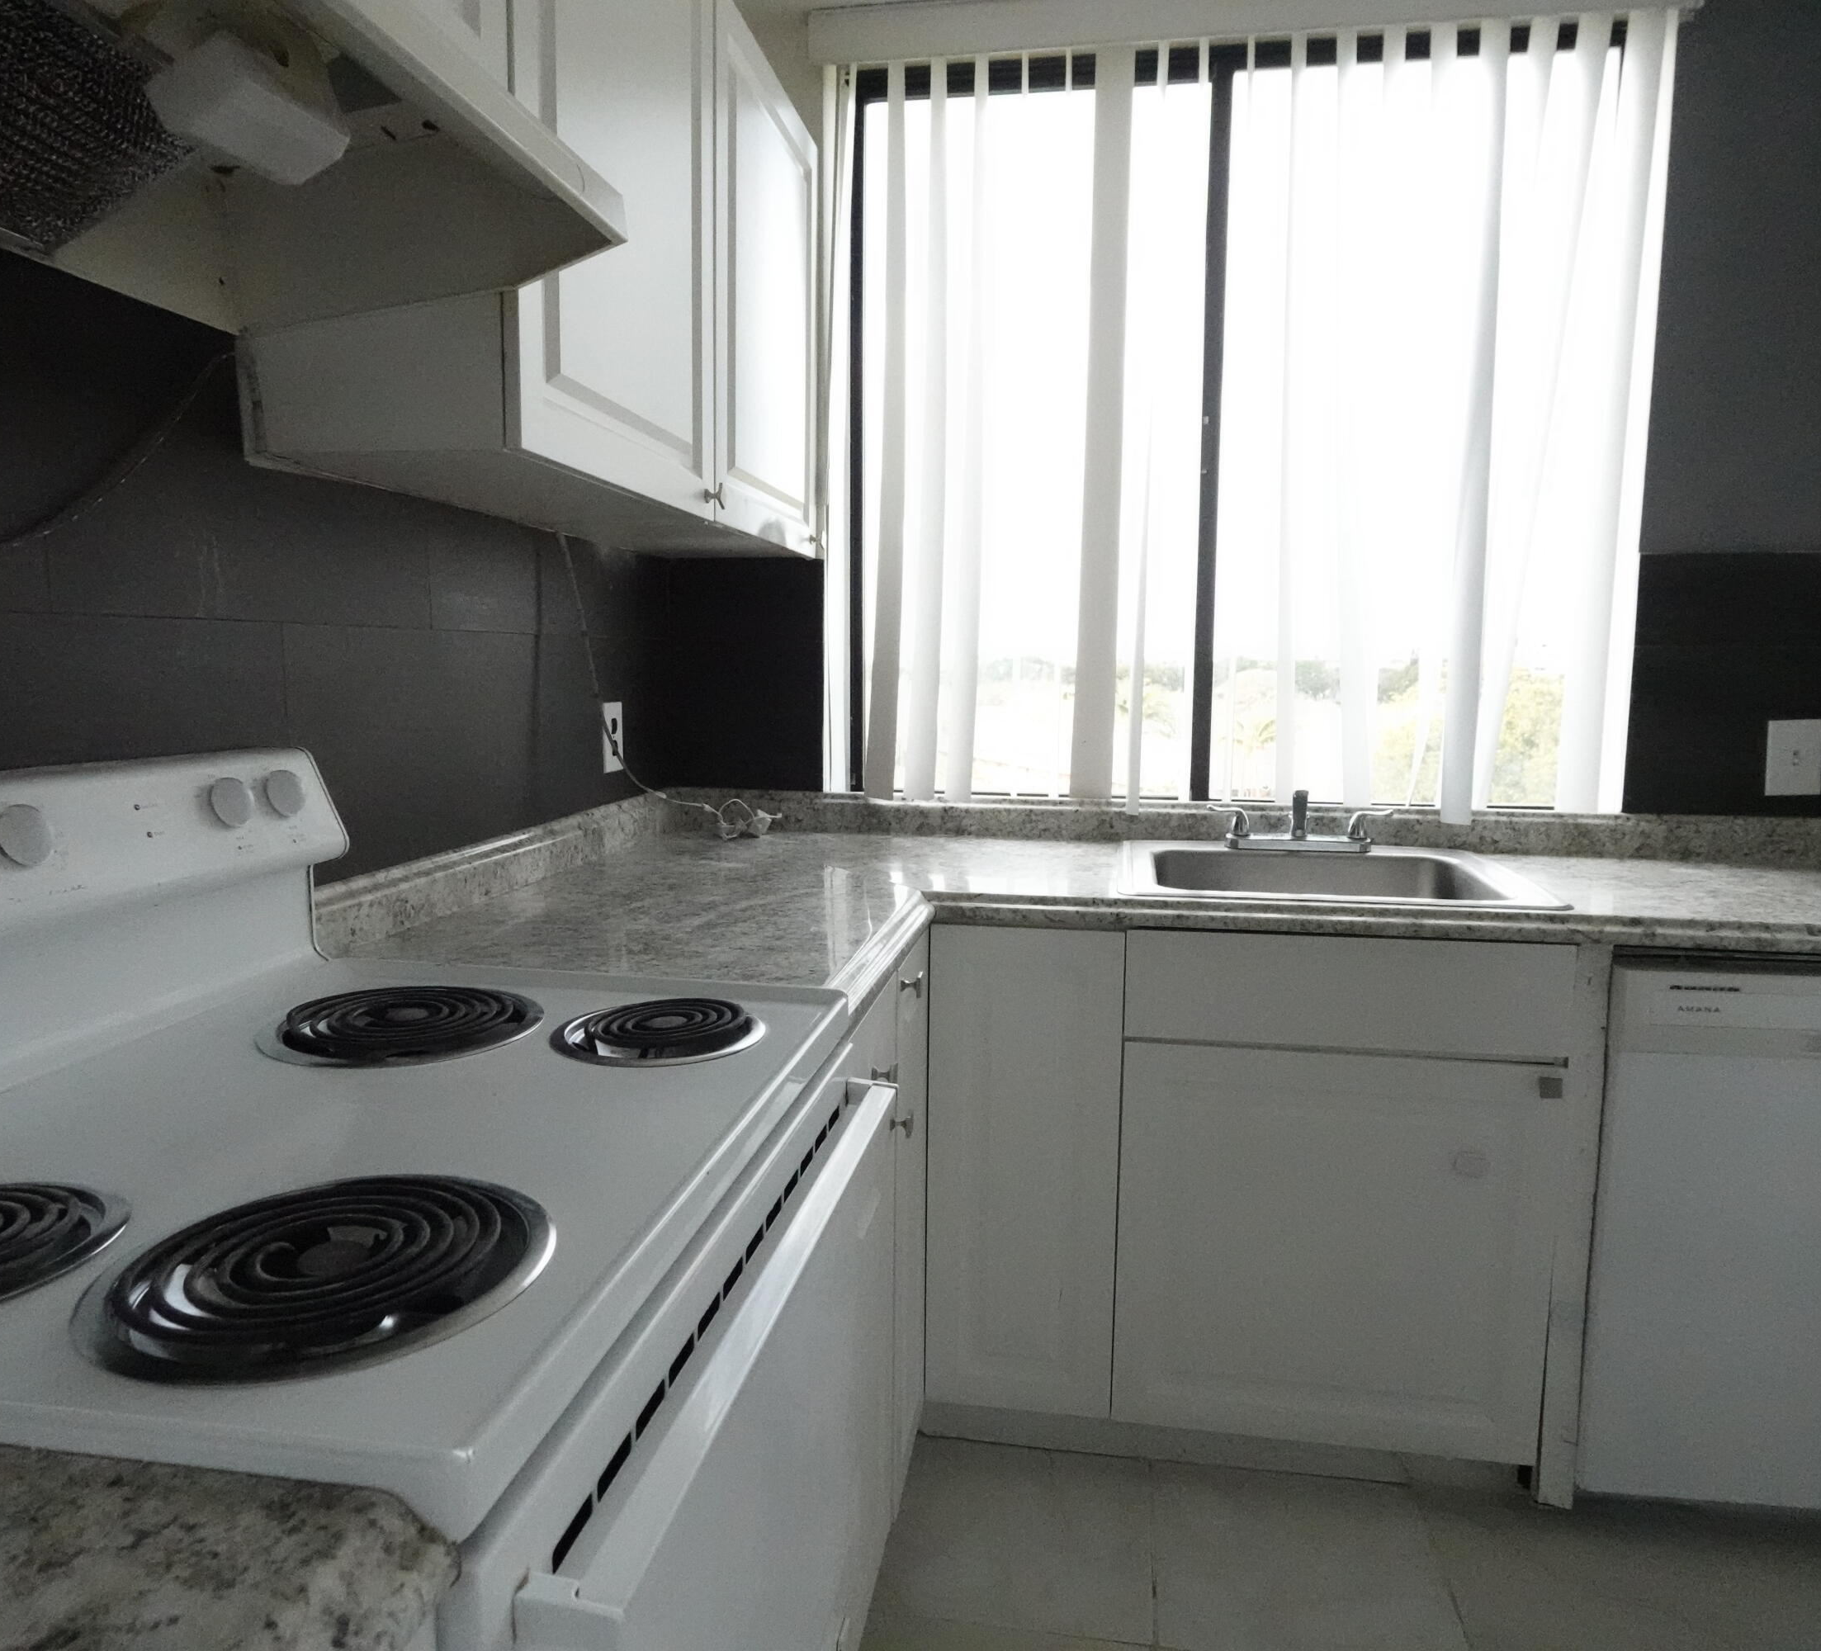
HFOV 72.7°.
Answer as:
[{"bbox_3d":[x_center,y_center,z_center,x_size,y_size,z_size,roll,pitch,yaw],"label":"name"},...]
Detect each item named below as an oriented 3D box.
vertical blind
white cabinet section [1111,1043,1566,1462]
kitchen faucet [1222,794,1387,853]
[{"bbox_3d":[0.583,-0.701,2.252,1.400,1.355,0.090,1,8,9],"label":"vertical blind"},{"bbox_3d":[0.660,0.607,2.077,0.623,0.615,0.465,1,8,9],"label":"white cabinet section"},{"bbox_3d":[0.711,-0.008,2.211,0.315,0.132,0.230,1,8,9],"label":"kitchen faucet"}]

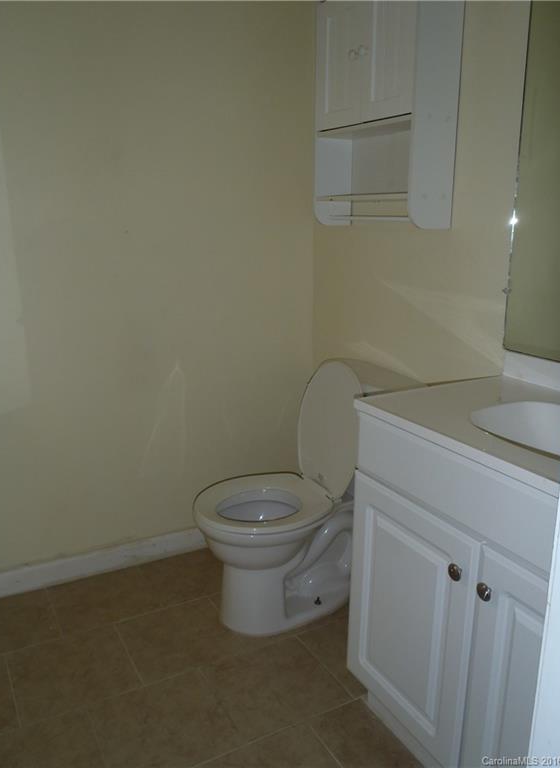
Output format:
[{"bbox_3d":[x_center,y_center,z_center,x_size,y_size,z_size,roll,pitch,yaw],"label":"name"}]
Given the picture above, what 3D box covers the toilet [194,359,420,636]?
[{"bbox_3d":[0.058,0.345,1.893,0.675,0.780,0.460,-7,15,-27],"label":"toilet"}]

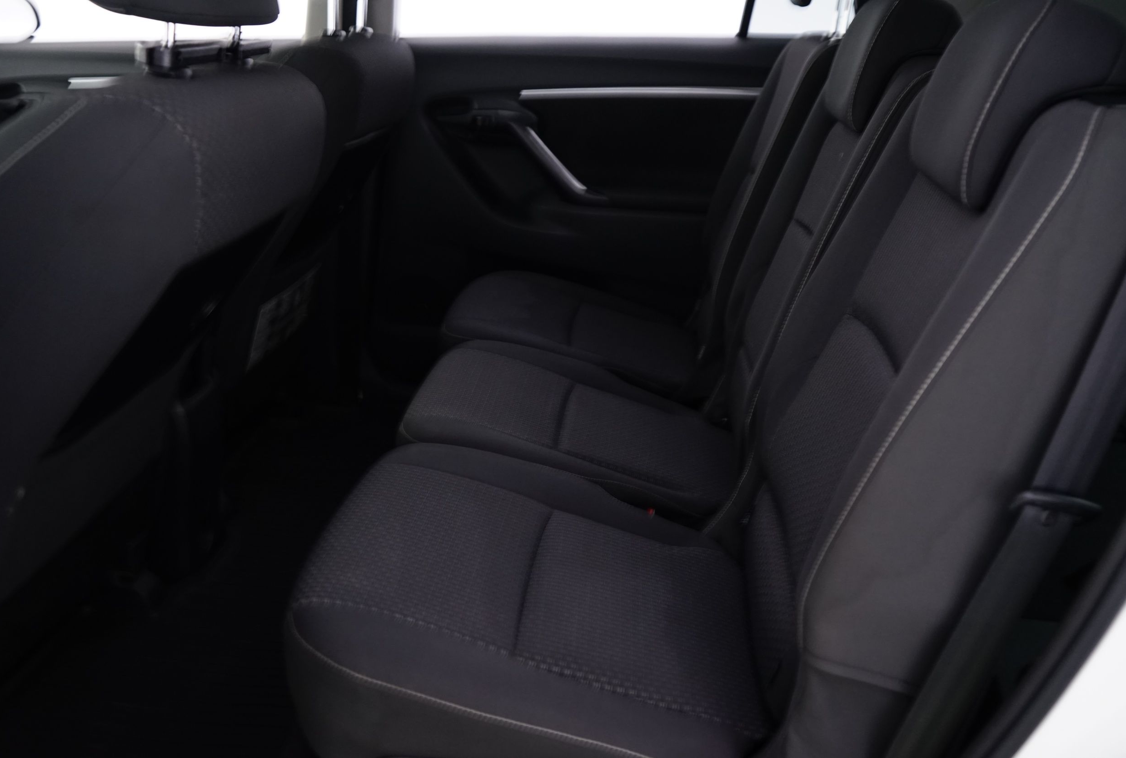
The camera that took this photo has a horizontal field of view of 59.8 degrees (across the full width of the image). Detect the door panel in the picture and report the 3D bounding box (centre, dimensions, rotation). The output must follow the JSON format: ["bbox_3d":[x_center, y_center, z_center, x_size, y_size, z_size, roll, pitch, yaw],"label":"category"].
[{"bbox_3d":[0.043,-0.374,2.220,0.950,0.770,0.140,2,22,2],"label":"door panel"}]

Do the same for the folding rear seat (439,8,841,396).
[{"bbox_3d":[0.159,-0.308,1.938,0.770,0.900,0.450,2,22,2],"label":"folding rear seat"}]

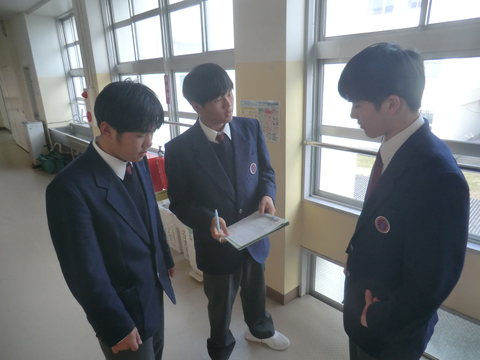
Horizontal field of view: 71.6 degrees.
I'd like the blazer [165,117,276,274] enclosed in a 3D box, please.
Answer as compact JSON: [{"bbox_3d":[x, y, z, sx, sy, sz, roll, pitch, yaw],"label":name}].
[{"bbox_3d":[-0.088,0.068,1.698,0.540,0.730,0.380,-11,20,-27],"label":"blazer"}]

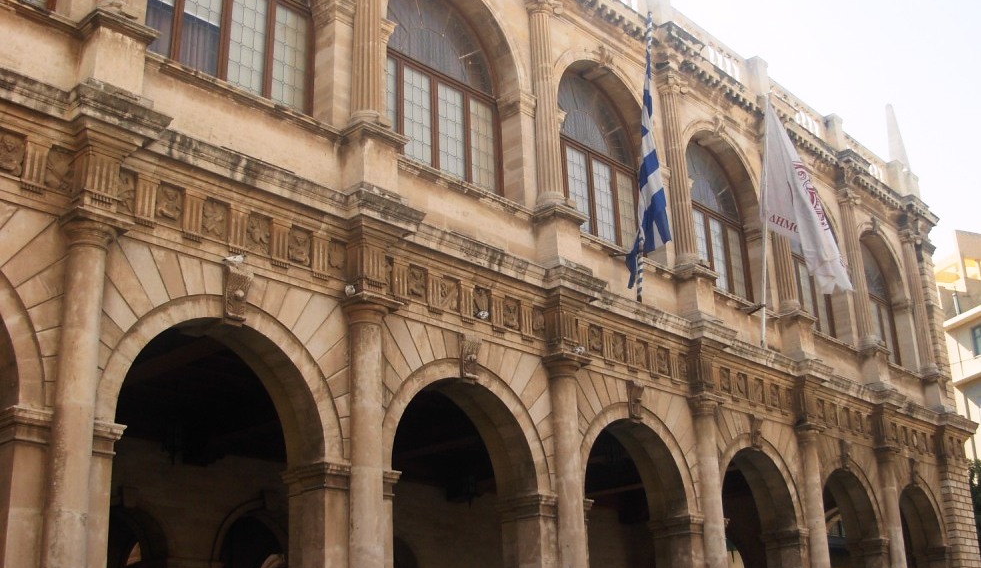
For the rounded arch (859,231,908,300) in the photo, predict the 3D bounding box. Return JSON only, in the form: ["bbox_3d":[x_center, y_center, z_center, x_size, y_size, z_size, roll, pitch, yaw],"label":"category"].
[{"bbox_3d":[9.643,-0.708,27.149,0.600,1.688,3.300,-21,-28,40],"label":"rounded arch"}]

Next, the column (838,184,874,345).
[{"bbox_3d":[8.690,-0.443,25.280,0.525,3.975,0.563,-21,-28,40],"label":"column"}]

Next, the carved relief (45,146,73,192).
[{"bbox_3d":[-4.293,-1.132,10.820,0.081,0.455,0.303,-21,-28,40],"label":"carved relief"}]

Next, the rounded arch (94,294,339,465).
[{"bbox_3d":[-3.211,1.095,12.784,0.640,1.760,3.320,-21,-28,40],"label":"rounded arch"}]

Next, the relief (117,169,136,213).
[{"bbox_3d":[-3.935,-1.031,11.461,0.105,0.435,0.300,-21,-28,40],"label":"relief"}]

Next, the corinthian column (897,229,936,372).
[{"bbox_3d":[11.793,0.505,29.802,0.500,4.280,0.620,-21,-28,40],"label":"corinthian column"}]

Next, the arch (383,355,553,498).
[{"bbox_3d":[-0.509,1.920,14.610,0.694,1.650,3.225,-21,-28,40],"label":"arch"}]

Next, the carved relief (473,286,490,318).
[{"bbox_3d":[-0.136,0.264,16.263,0.090,0.452,0.360,-21,-28,40],"label":"carved relief"}]

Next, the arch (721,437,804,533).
[{"bbox_3d":[4.555,3.537,19.427,0.629,1.591,3.182,-21,-28,40],"label":"arch"}]

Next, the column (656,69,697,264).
[{"bbox_3d":[3.538,-2.198,20.163,0.525,3.975,0.563,-2,-21,-1],"label":"column"}]

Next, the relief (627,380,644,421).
[{"bbox_3d":[2.199,1.752,16.265,0.248,0.586,0.319,-21,-28,40],"label":"relief"}]

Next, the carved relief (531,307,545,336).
[{"bbox_3d":[0.729,0.545,16.036,0.105,0.435,0.300,-21,-28,40],"label":"carved relief"}]

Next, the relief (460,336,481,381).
[{"bbox_3d":[-0.263,0.928,13.830,0.248,0.586,0.319,-21,-28,40],"label":"relief"}]

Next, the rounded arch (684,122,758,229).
[{"bbox_3d":[4.252,-2.208,20.651,0.532,1.704,2.982,-21,-28,40],"label":"rounded arch"}]

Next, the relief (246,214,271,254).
[{"bbox_3d":[-2.660,-0.572,12.459,0.081,0.455,0.303,-21,-28,40],"label":"relief"}]

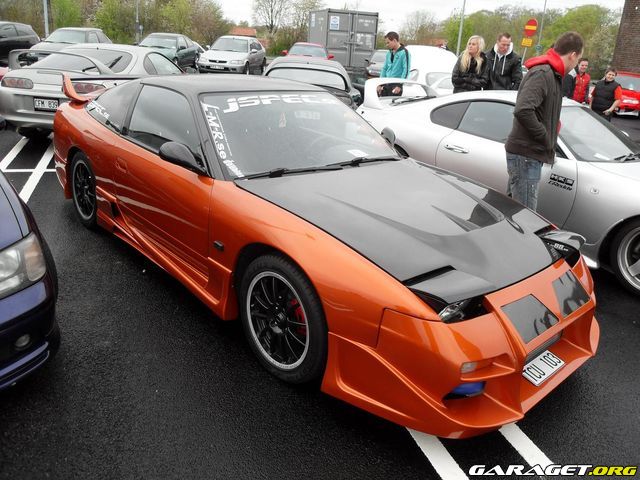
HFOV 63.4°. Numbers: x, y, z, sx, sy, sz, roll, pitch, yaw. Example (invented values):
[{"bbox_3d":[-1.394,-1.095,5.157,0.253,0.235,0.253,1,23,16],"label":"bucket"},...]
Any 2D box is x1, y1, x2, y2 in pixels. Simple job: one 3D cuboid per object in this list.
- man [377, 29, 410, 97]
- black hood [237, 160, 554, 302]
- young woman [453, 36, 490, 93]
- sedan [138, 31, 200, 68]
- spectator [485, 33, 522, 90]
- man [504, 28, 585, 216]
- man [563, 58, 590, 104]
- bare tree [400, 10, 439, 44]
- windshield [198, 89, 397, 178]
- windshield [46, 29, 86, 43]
[{"bbox_3d":[1.114,-2.246,7.950,0.360,1.780,0.520,-13,25,-40],"label":"man"},{"bbox_3d":[0.520,-0.143,2.677,1.430,0.300,1.320,-15,28,-40],"label":"black hood"},{"bbox_3d":[1.862,-1.792,6.873,0.500,1.720,0.360,14,23,24],"label":"young woman"},{"bbox_3d":[-6.050,-7.382,20.107,1.700,1.370,4.450,4,21,0],"label":"sedan"},{"bbox_3d":[2.258,-1.685,6.600,0.550,1.790,0.360,13,21,24],"label":"spectator"},{"bbox_3d":[1.379,-0.448,3.420,0.460,1.720,0.520,2,19,-6],"label":"man"},{"bbox_3d":[3.983,-2.075,8.421,0.500,1.660,0.330,13,23,22],"label":"man"},{"bbox_3d":[9.966,-20.567,54.000,4.200,6.200,4.000,4,19,0],"label":"bare tree"},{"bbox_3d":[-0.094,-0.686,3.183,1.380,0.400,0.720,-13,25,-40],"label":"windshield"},{"bbox_3d":[-8.625,-6.941,17.614,1.380,0.450,0.550,3,21,-2],"label":"windshield"}]

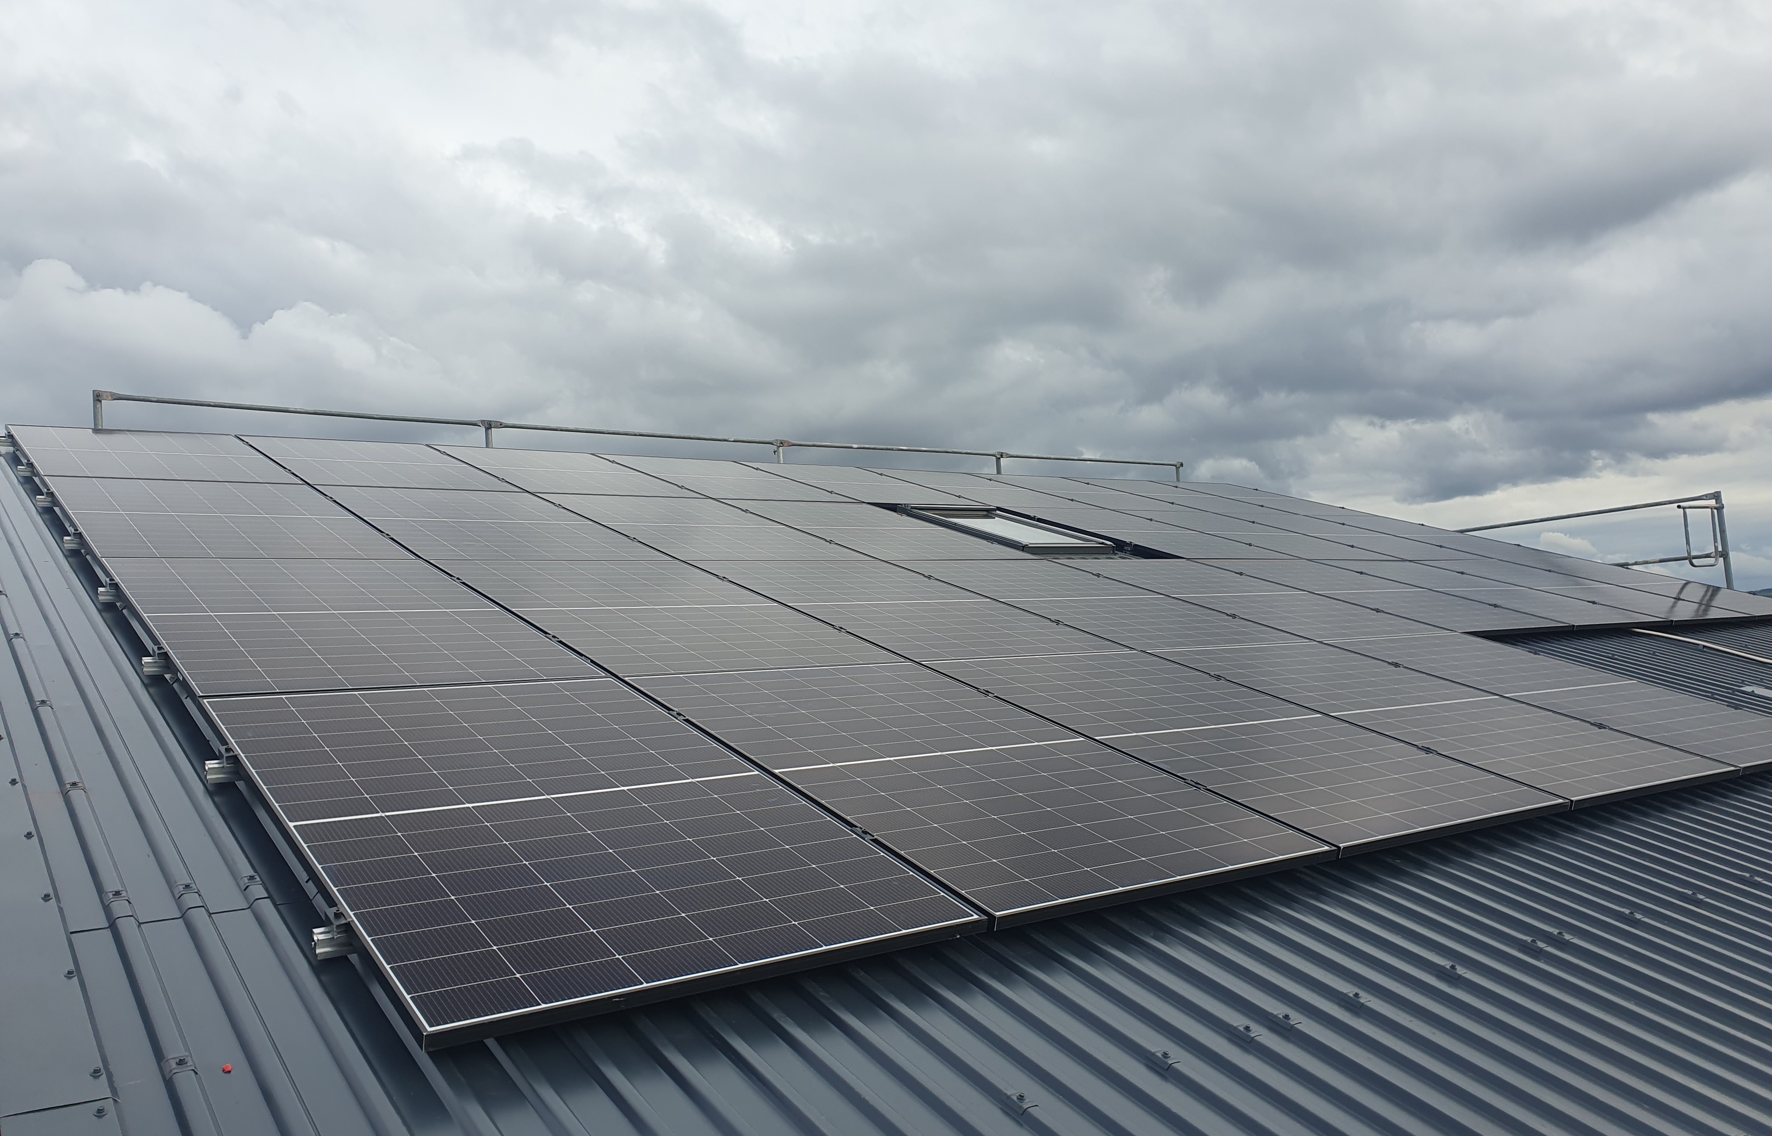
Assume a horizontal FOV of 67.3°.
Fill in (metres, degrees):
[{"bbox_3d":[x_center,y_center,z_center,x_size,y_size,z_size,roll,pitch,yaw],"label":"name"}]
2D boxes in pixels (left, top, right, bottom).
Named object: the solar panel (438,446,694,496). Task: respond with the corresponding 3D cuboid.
[{"bbox_3d":[-2.077,-0.604,8.608,1.125,0.040,1.750,0,12,-37],"label":"solar panel"}]

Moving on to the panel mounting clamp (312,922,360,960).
[{"bbox_3d":[-0.965,0.657,2.345,0.090,0.050,0.045,0,12,-37],"label":"panel mounting clamp"}]

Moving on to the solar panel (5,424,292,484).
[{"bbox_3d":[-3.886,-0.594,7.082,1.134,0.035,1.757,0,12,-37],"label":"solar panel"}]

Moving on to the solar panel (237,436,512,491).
[{"bbox_3d":[-3.022,-0.606,7.904,1.125,0.040,1.750,0,12,-37],"label":"solar panel"}]

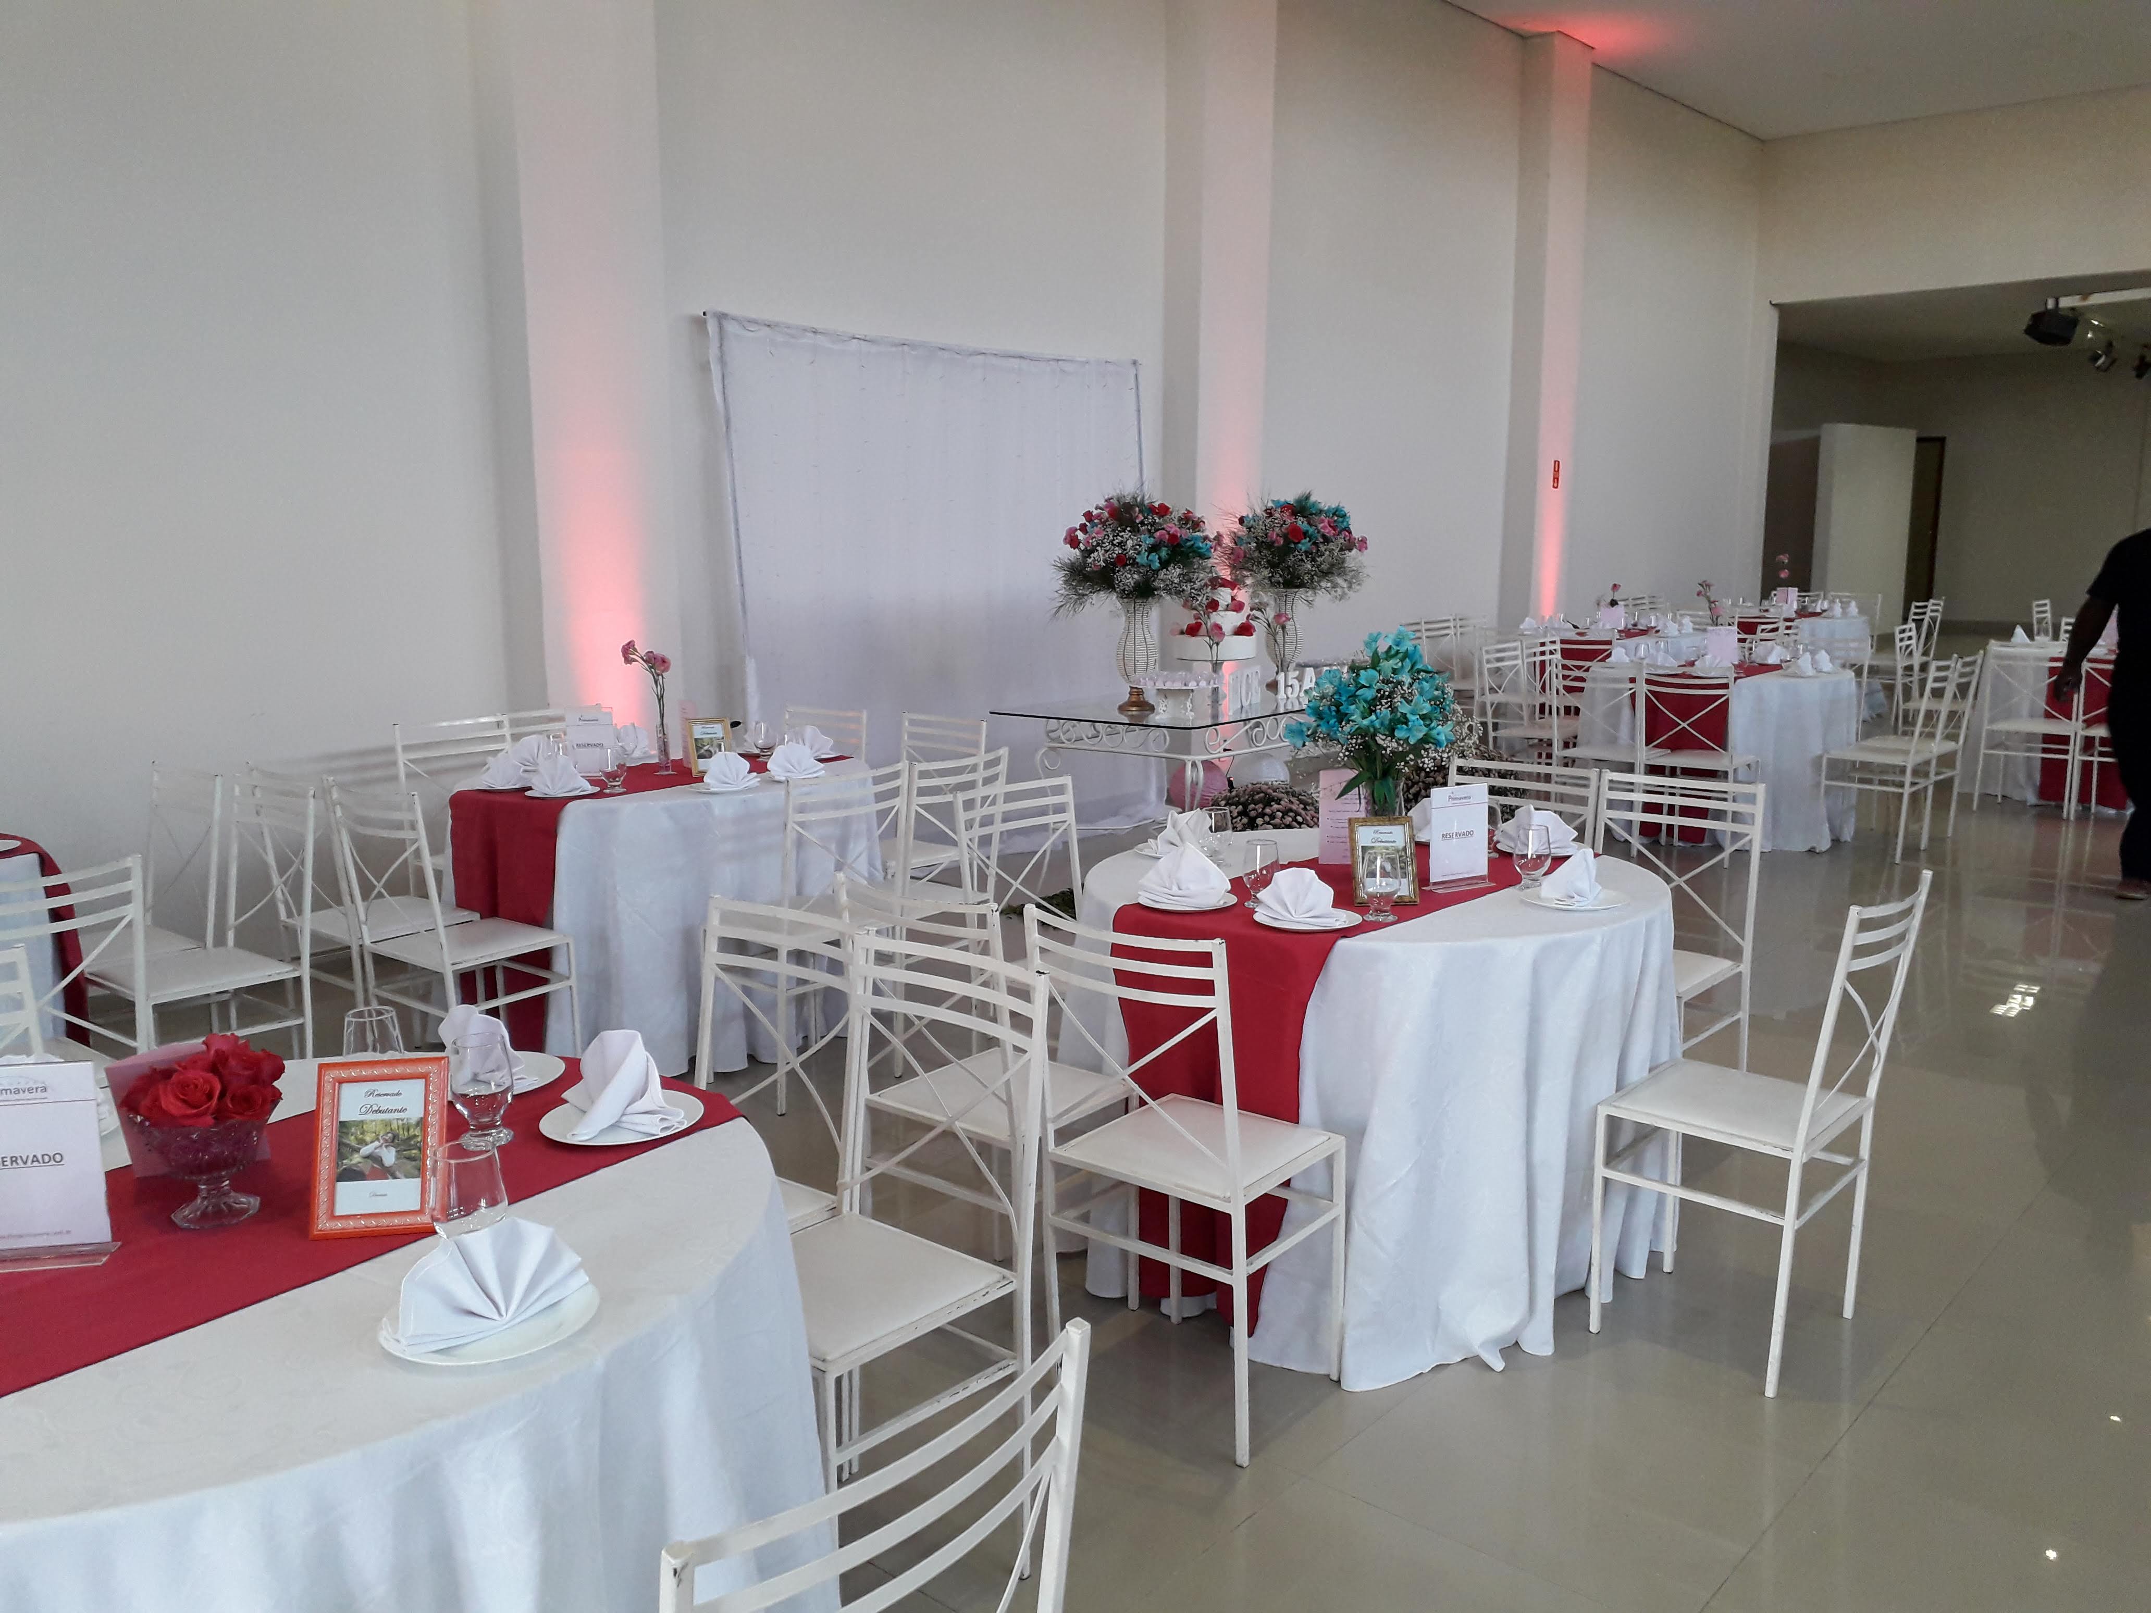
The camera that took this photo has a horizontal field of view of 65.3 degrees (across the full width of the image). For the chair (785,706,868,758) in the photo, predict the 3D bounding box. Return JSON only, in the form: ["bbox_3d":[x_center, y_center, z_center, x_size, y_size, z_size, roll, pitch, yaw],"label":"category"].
[{"bbox_3d":[-0.992,0.139,5.733,0.400,0.904,0.451,8,12,38],"label":"chair"}]

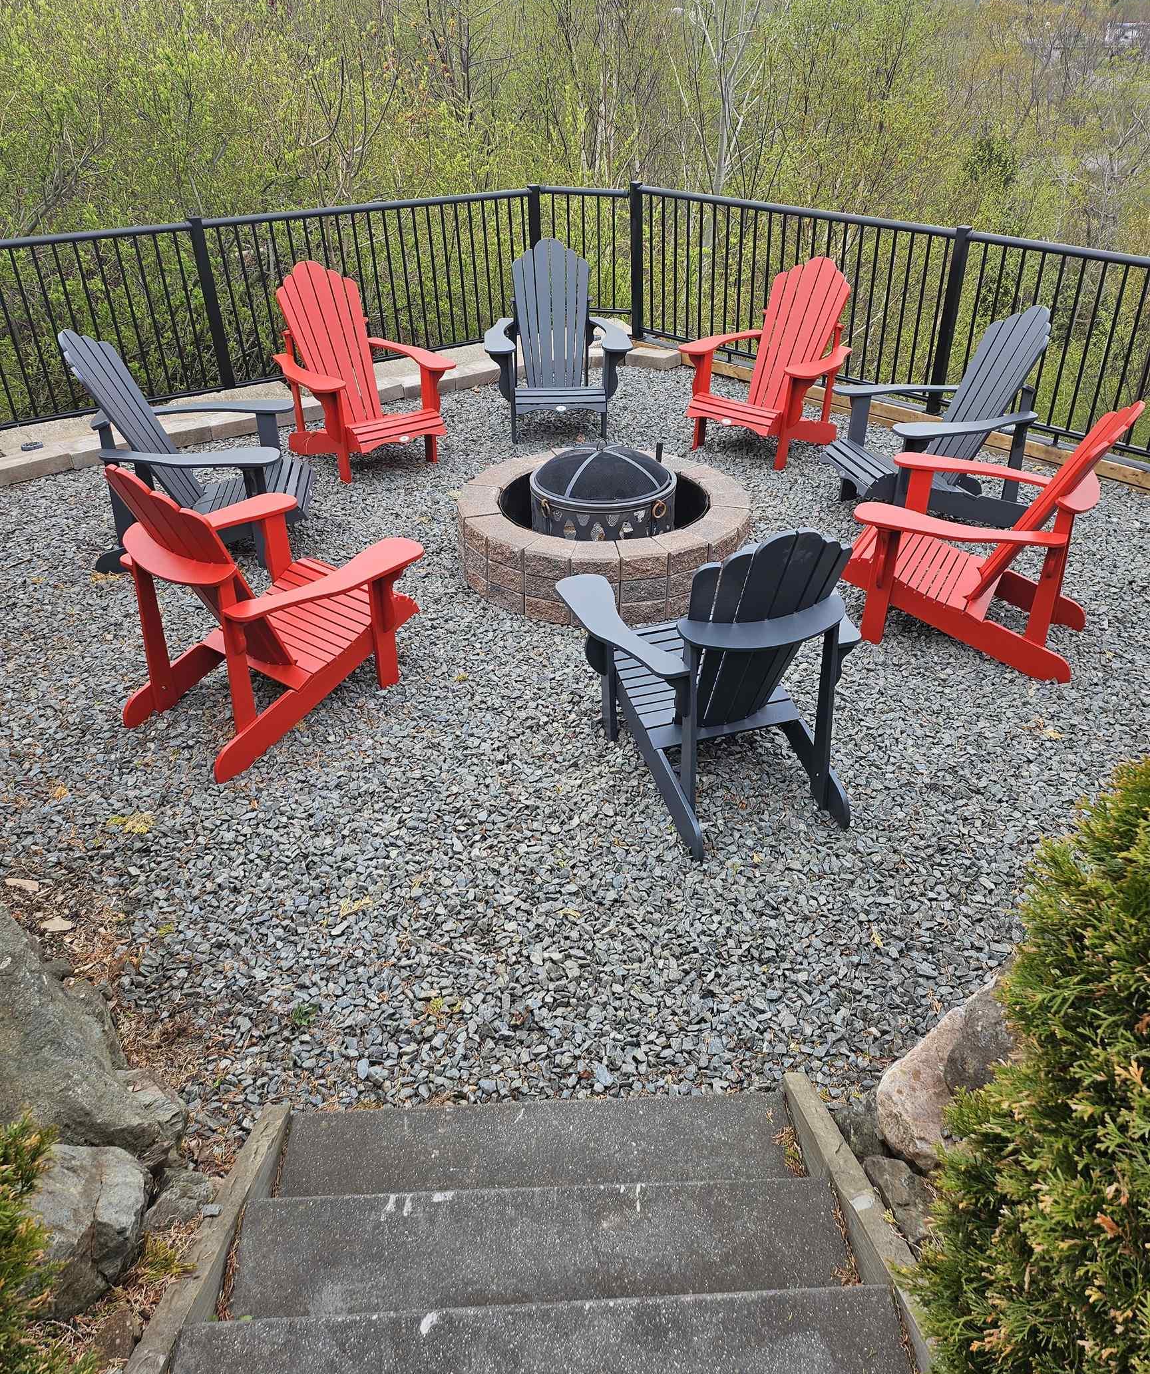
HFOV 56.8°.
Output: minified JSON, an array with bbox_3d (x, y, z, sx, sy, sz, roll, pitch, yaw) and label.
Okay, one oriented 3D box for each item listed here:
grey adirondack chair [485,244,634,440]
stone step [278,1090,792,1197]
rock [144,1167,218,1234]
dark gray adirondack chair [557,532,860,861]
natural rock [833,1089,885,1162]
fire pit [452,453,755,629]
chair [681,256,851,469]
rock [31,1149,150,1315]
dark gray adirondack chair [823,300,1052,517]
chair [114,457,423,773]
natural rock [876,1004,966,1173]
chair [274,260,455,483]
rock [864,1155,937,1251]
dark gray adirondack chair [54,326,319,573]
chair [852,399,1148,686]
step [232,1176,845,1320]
[{"bbox_3d":[-0.119,-2.095,6.461,0.840,1.030,0.970,-3,33,-4],"label":"grey adirondack chair"},{"bbox_3d":[-0.071,1.105,2.361,1.150,0.150,0.340,-2,34,-2],"label":"stone step"},{"bbox_3d":[-0.790,1.028,2.129,0.165,0.120,0.150,0,33,0],"label":"rock"},{"bbox_3d":[0.464,-0.188,3.437,0.840,1.030,0.970,-10,34,-15],"label":"dark gray adirondack chair"},{"bbox_3d":[0.636,0.983,2.388,0.160,0.140,0.180,-1,34,1],"label":"natural rock"},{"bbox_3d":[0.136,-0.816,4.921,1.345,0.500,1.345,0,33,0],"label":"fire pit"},{"bbox_3d":[1.148,-1.878,6.134,0.800,1.020,0.930,25,40,34],"label":"chair"},{"bbox_3d":[-0.879,0.978,1.913,0.250,0.250,0.270,-1,34,1],"label":"rock"},{"bbox_3d":[1.806,-1.349,5.300,0.930,1.020,0.800,-7,33,-10],"label":"dark gray adirondack chair"},{"bbox_3d":[-1.091,-0.404,3.723,0.840,1.030,0.970,22,39,30],"label":"chair"},{"bbox_3d":[0.782,0.858,2.288,0.230,0.250,0.300,-1,34,1],"label":"natural rock"},{"bbox_3d":[-1.220,-1.752,5.906,0.840,1.030,0.970,-23,39,-31],"label":"chair"},{"bbox_3d":[0.663,1.034,2.137,0.160,0.135,0.200,-3,33,-4],"label":"rock"},{"bbox_3d":[-1.738,-1.108,4.859,0.930,1.020,0.800,-5,33,-7],"label":"dark gray adirondack chair"},{"bbox_3d":[1.605,-0.677,4.196,0.930,1.020,0.800,15,36,23],"label":"chair"},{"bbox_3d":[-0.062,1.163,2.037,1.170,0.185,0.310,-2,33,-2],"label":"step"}]

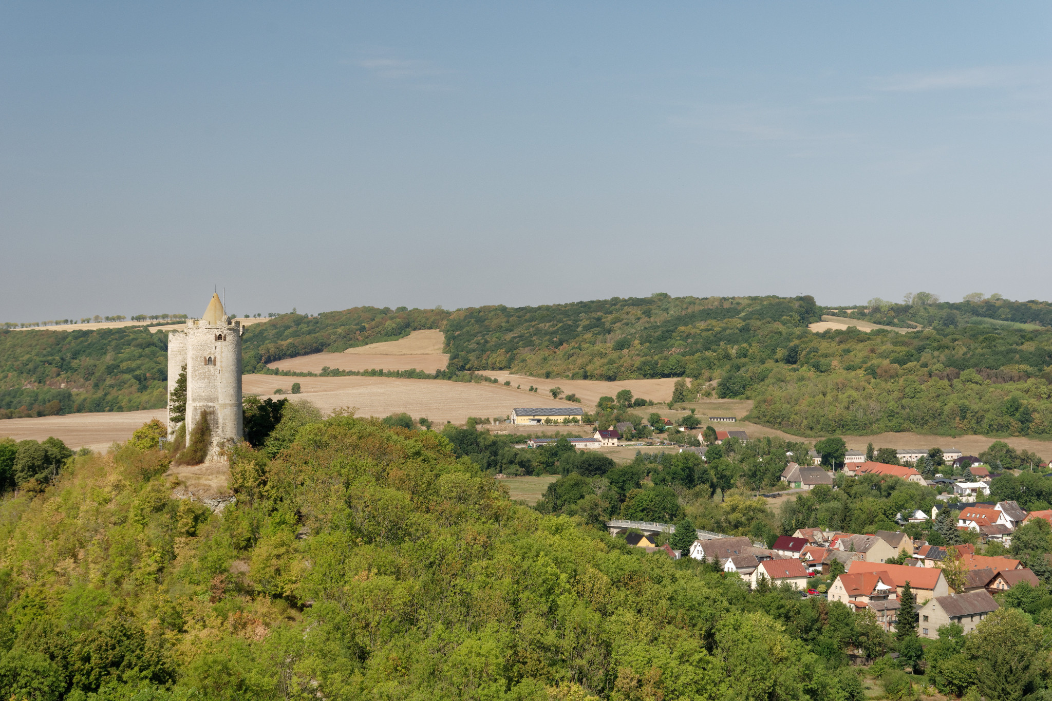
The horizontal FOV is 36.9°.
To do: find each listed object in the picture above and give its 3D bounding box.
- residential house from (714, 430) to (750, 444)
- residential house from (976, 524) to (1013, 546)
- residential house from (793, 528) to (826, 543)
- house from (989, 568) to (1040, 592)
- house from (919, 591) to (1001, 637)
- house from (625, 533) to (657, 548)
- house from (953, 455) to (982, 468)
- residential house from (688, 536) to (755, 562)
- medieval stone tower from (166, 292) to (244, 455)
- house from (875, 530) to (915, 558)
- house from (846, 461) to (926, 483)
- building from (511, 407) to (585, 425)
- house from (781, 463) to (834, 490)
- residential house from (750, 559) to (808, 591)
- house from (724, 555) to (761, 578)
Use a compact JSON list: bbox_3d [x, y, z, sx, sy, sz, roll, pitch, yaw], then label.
[{"bbox_3d":[132.560,56.870,1020.510,21.000,8.500,10.000,0,1,-27],"label":"residential house"},{"bbox_3d":[165.400,65.740,559.770,11.700,7.200,8.100,0,1,-30],"label":"residential house"},{"bbox_3d":[97.200,65.430,542.260,10.500,8.100,7.900,0,1,-39],"label":"residential house"},{"bbox_3d":[134.640,64.510,435.490,13.020,7.730,9.610,0,1,-39],"label":"house"},{"bbox_3d":[104.970,63.820,381.560,19.550,10.000,8.940,0,1,-38],"label":"house"},{"bbox_3d":[35.760,62.650,503.830,7.600,7.600,8.000,-1,1,-35],"label":"house"},{"bbox_3d":[235.180,60.150,840.530,14.000,7.500,10.500,0,1,-20],"label":"house"},{"bbox_3d":[62.220,63.760,498.170,18.800,8.180,8.340,0,1,-30],"label":"residential house"},{"bbox_3d":[-59.780,4.310,293.080,10.400,29.390,29.510,0,1,-23],"label":"medieval stone tower"},{"bbox_3d":[119.710,63.540,515.660,10.050,8.320,9.320,0,1,45],"label":"house"},{"bbox_3d":[165.880,57.730,719.170,14.000,10.500,44.000,0,1,-19],"label":"house"},{"bbox_3d":[14.670,43.780,1052.030,46.500,10.200,13.000,0,1,-16],"label":"building"},{"bbox_3d":[129.530,57.710,724.510,20.800,10.900,13.000,0,0,-2],"label":"house"},{"bbox_3d":[72.300,63.490,448.150,13.200,8.200,8.800,0,1,-29],"label":"residential house"},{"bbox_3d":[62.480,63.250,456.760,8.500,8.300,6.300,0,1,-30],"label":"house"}]

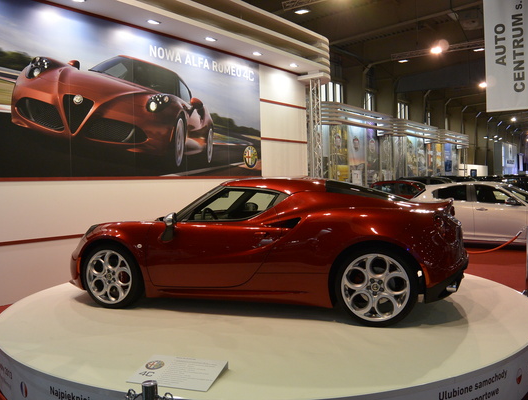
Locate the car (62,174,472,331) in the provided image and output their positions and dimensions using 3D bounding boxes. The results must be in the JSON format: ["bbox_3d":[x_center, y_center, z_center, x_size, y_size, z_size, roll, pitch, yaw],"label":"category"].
[{"bbox_3d":[-0.053,0.371,4.915,3.990,1.180,1.900,-1,2,18],"label":"car"}]

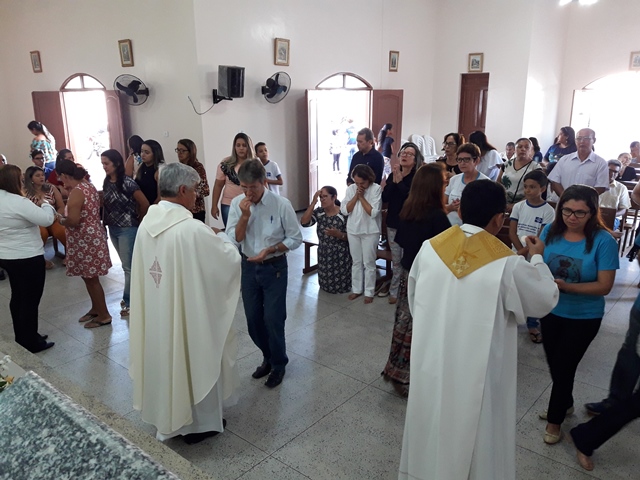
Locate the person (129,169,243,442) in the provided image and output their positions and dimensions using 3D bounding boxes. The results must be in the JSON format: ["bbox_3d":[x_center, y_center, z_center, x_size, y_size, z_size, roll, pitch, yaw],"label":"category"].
[{"bbox_3d":[-0.794,0.386,3.090,0.700,1.690,0.620,10,18,36],"label":"person"}]

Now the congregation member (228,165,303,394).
[{"bbox_3d":[-0.368,0.240,3.637,0.540,1.620,0.430,6,16,22],"label":"congregation member"}]

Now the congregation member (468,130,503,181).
[{"bbox_3d":[2.215,-0.688,7.069,0.360,1.590,0.460,-13,20,-39],"label":"congregation member"}]

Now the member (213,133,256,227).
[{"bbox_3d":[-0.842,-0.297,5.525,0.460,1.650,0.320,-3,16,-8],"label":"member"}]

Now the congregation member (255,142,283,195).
[{"bbox_3d":[-0.725,-0.615,7.134,0.410,1.460,0.300,0,15,0],"label":"congregation member"}]

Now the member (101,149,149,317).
[{"bbox_3d":[-1.881,-0.089,4.958,0.440,1.570,0.320,10,19,34],"label":"member"}]

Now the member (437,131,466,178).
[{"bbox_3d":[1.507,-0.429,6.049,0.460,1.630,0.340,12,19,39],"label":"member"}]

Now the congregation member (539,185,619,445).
[{"bbox_3d":[1.484,0.429,3.161,0.460,1.521,0.380,14,21,43],"label":"congregation member"}]

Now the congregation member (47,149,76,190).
[{"bbox_3d":[-3.625,-0.653,7.635,0.750,1.320,0.480,12,19,39],"label":"congregation member"}]

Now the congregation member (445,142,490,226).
[{"bbox_3d":[1.367,-0.100,4.965,0.450,1.619,0.340,10,18,35],"label":"congregation member"}]

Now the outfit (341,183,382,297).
[{"bbox_3d":[0.420,-0.005,5.142,0.420,1.200,0.340,8,18,27],"label":"outfit"}]

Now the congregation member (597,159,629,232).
[{"bbox_3d":[3.377,-0.335,6.338,0.500,1.270,0.760,12,19,39],"label":"congregation member"}]

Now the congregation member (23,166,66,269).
[{"bbox_3d":[-3.401,-0.281,6.488,0.500,1.220,0.750,-13,20,-40],"label":"congregation member"}]

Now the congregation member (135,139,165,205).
[{"bbox_3d":[-1.806,-0.284,5.700,0.450,1.619,0.300,4,15,16],"label":"congregation member"}]

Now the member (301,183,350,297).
[{"bbox_3d":[0.120,-0.026,5.499,0.500,1.130,0.550,13,20,38],"label":"member"}]

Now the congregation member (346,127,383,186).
[{"bbox_3d":[0.544,-0.506,6.379,0.480,1.686,0.320,10,18,35],"label":"congregation member"}]

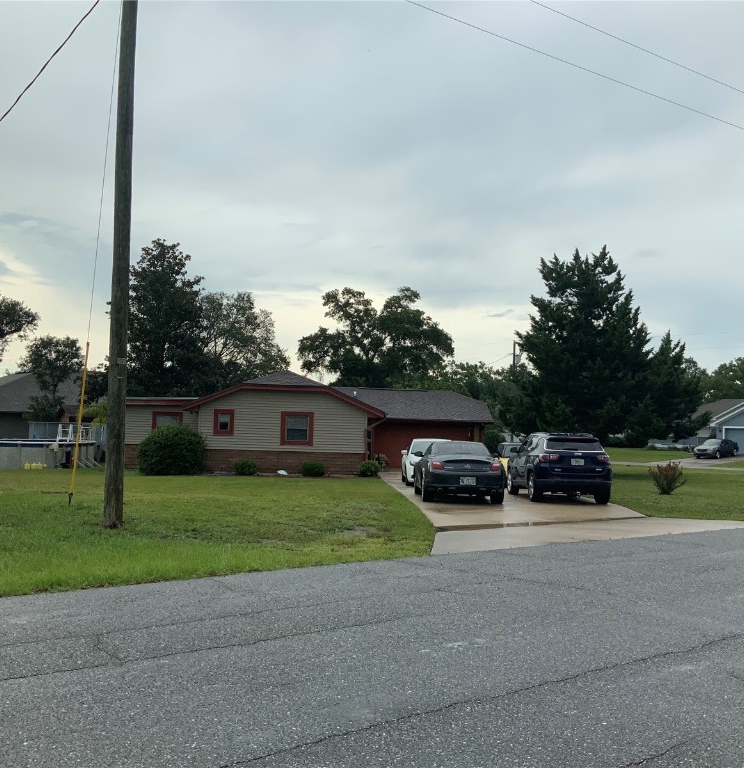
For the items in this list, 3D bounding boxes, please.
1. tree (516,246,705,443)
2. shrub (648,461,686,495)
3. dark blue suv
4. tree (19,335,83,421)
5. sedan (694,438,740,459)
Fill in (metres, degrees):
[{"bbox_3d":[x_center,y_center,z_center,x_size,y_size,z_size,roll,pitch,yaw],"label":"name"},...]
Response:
[{"bbox_3d":[9.781,-0.944,35.138,8.000,9.350,7.800,2,-3,0],"label":"tree"},{"bbox_3d":[7.883,2.459,22.807,1.020,0.920,0.950,2,-3,0],"label":"shrub"},{"bbox_3d":[4.580,2.061,21.600,1.840,1.640,4.400,2,-4,-3],"label":"dark blue suv"},{"bbox_3d":[-17.613,0.810,47.000,3.500,6.600,3.400,2,-4,-5],"label":"tree"},{"bbox_3d":[27.216,5.075,67.864,4.750,1.470,1.820,5,-5,-42],"label":"sedan"}]

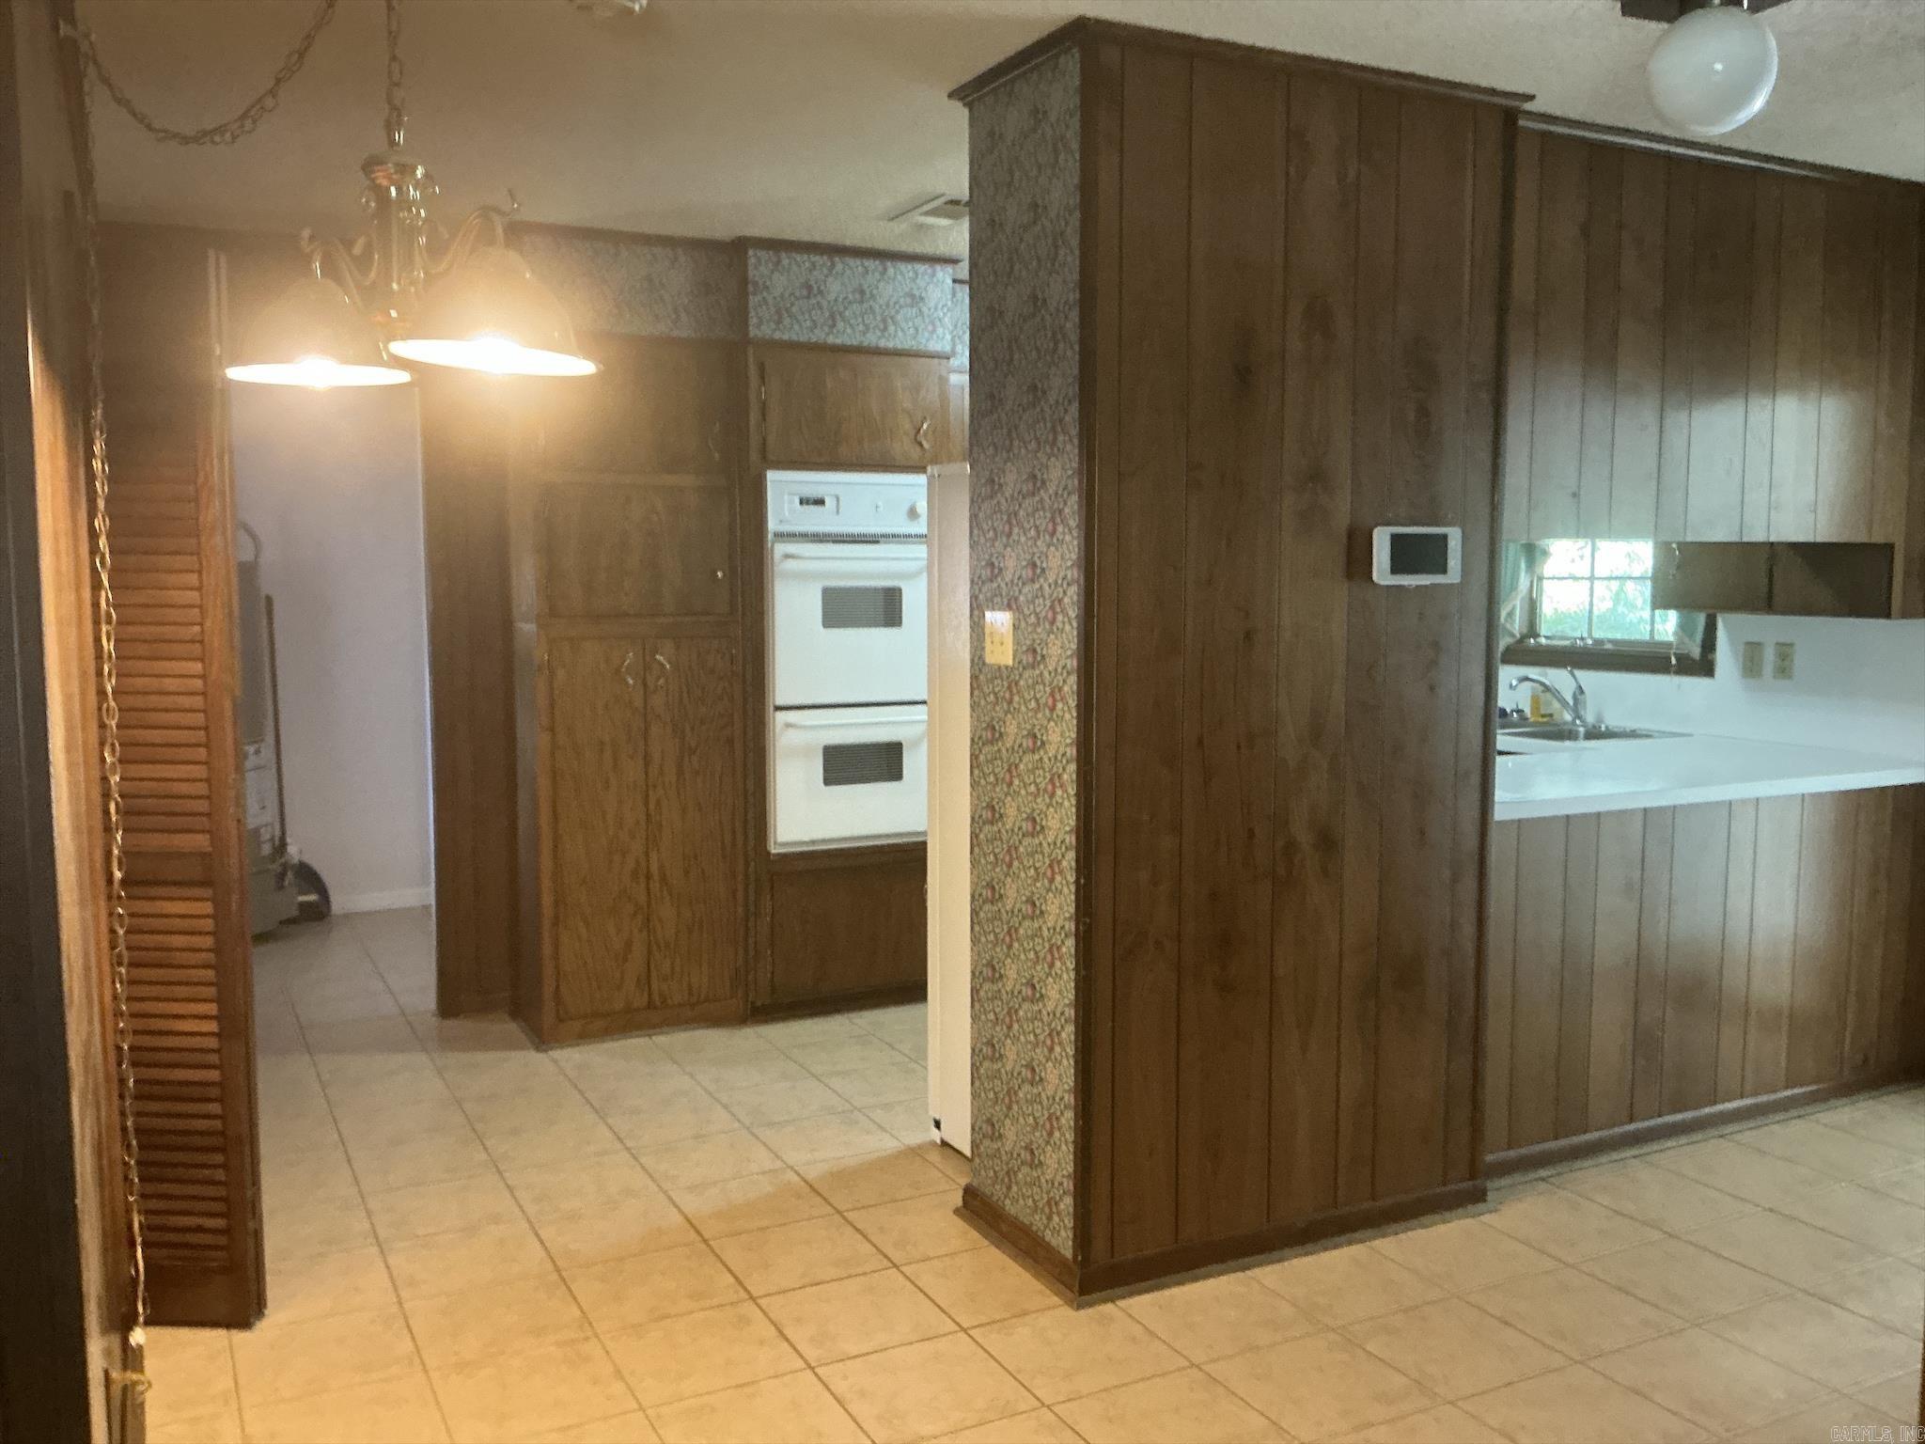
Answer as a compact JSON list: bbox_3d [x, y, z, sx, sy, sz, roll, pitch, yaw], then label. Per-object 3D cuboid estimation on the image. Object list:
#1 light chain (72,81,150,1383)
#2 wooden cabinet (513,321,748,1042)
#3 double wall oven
[{"bbox_3d":[-1.381,0.043,2.530,0.050,2.180,0.050,-3,6,-27],"label":"light chain"},{"bbox_3d":[-1.090,-0.106,4.959,0.650,2.130,0.490,-3,6,-27],"label":"wooden cabinet"},{"bbox_3d":[-0.448,-0.207,5.170,0.605,1.175,0.580,-3,6,-27],"label":"double wall oven"}]

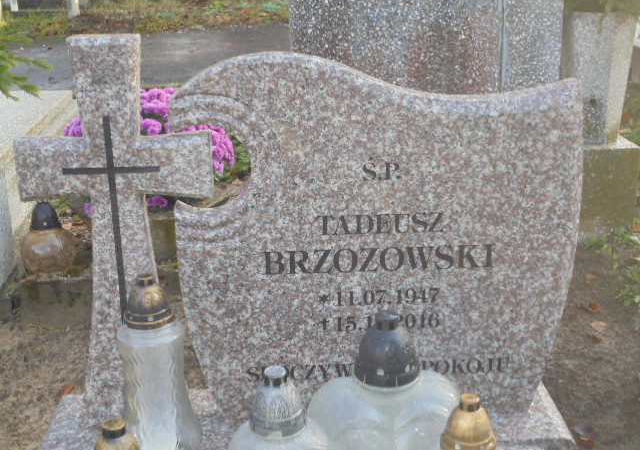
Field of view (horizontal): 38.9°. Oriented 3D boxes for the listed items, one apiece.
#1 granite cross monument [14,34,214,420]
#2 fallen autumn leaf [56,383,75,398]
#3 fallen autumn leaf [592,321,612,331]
[{"bbox_3d":[-0.358,0.023,1.671,0.331,0.727,0.088,-2,20,-3],"label":"granite cross monument"},{"bbox_3d":[-0.551,0.361,1.963,0.026,0.012,0.050,19,29,39],"label":"fallen autumn leaf"},{"bbox_3d":[0.691,0.251,2.225,0.048,0.010,0.030,-5,23,-11],"label":"fallen autumn leaf"}]

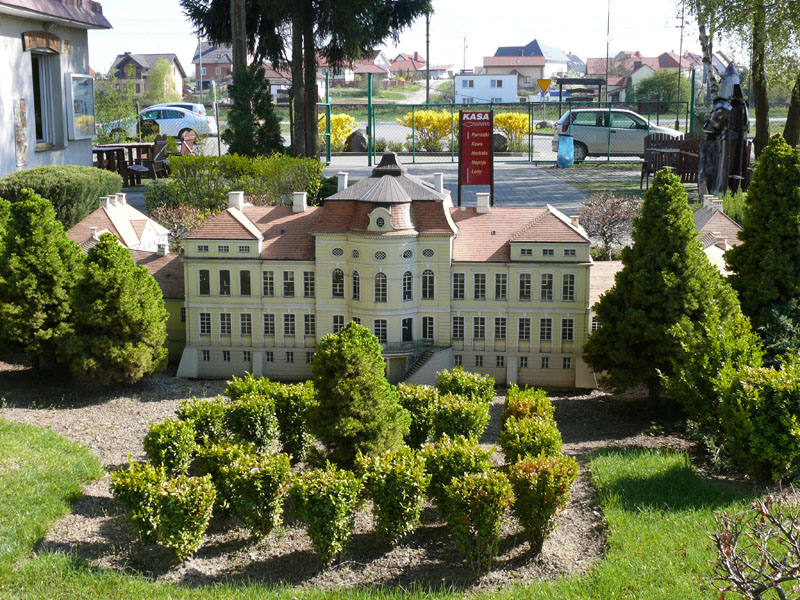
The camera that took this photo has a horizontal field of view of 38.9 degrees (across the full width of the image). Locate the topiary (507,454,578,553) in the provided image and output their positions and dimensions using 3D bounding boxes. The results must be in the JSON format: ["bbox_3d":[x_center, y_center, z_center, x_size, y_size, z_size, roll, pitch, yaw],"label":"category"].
[{"bbox_3d":[0.519,0.752,4.085,0.249,0.327,0.249,0,10,0],"label":"topiary"}]

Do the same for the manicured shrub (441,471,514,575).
[{"bbox_3d":[0.274,0.782,3.927,0.246,0.324,0.246,0,10,0],"label":"manicured shrub"}]

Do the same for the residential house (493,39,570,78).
[{"bbox_3d":[30.773,-56.398,265.000,12.600,10.000,11.800,6,11,31],"label":"residential house"}]

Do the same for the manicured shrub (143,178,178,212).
[{"bbox_3d":[-3.613,-1.550,17.081,0.528,0.522,0.528,0,10,0],"label":"manicured shrub"}]

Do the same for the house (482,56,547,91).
[{"bbox_3d":[20.542,-40.635,204.048,10.900,5.788,9.000,0,10,0],"label":"house"}]

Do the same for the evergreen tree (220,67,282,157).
[{"bbox_3d":[-3.153,-3.798,24.208,1.280,2.382,1.250,0,10,0],"label":"evergreen tree"}]

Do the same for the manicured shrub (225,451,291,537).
[{"bbox_3d":[-0.530,0.737,4.241,0.234,0.322,0.234,0,10,0],"label":"manicured shrub"}]

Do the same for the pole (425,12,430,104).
[{"bbox_3d":[2.332,-19.816,95.005,0.280,8.530,0.280,0,10,0],"label":"pole"}]

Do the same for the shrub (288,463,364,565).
[{"bbox_3d":[-0.255,0.765,3.976,0.254,0.353,0.254,0,10,0],"label":"shrub"}]

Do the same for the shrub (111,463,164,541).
[{"bbox_3d":[-0.963,0.756,4.187,0.209,0.304,0.209,0,10,0],"label":"shrub"}]

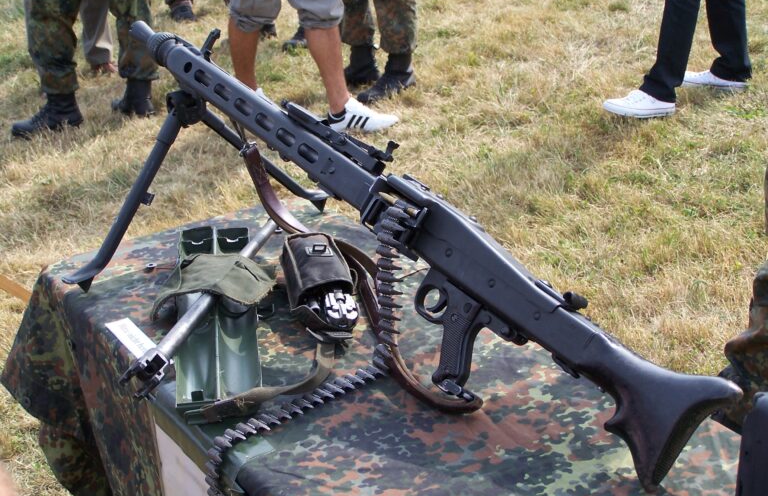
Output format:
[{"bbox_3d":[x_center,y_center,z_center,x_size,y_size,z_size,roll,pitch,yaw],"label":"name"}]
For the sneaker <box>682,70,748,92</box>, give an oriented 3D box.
[{"bbox_3d":[1.357,-0.708,6.131,0.283,0.100,0.100,3,22,5],"label":"sneaker"}]

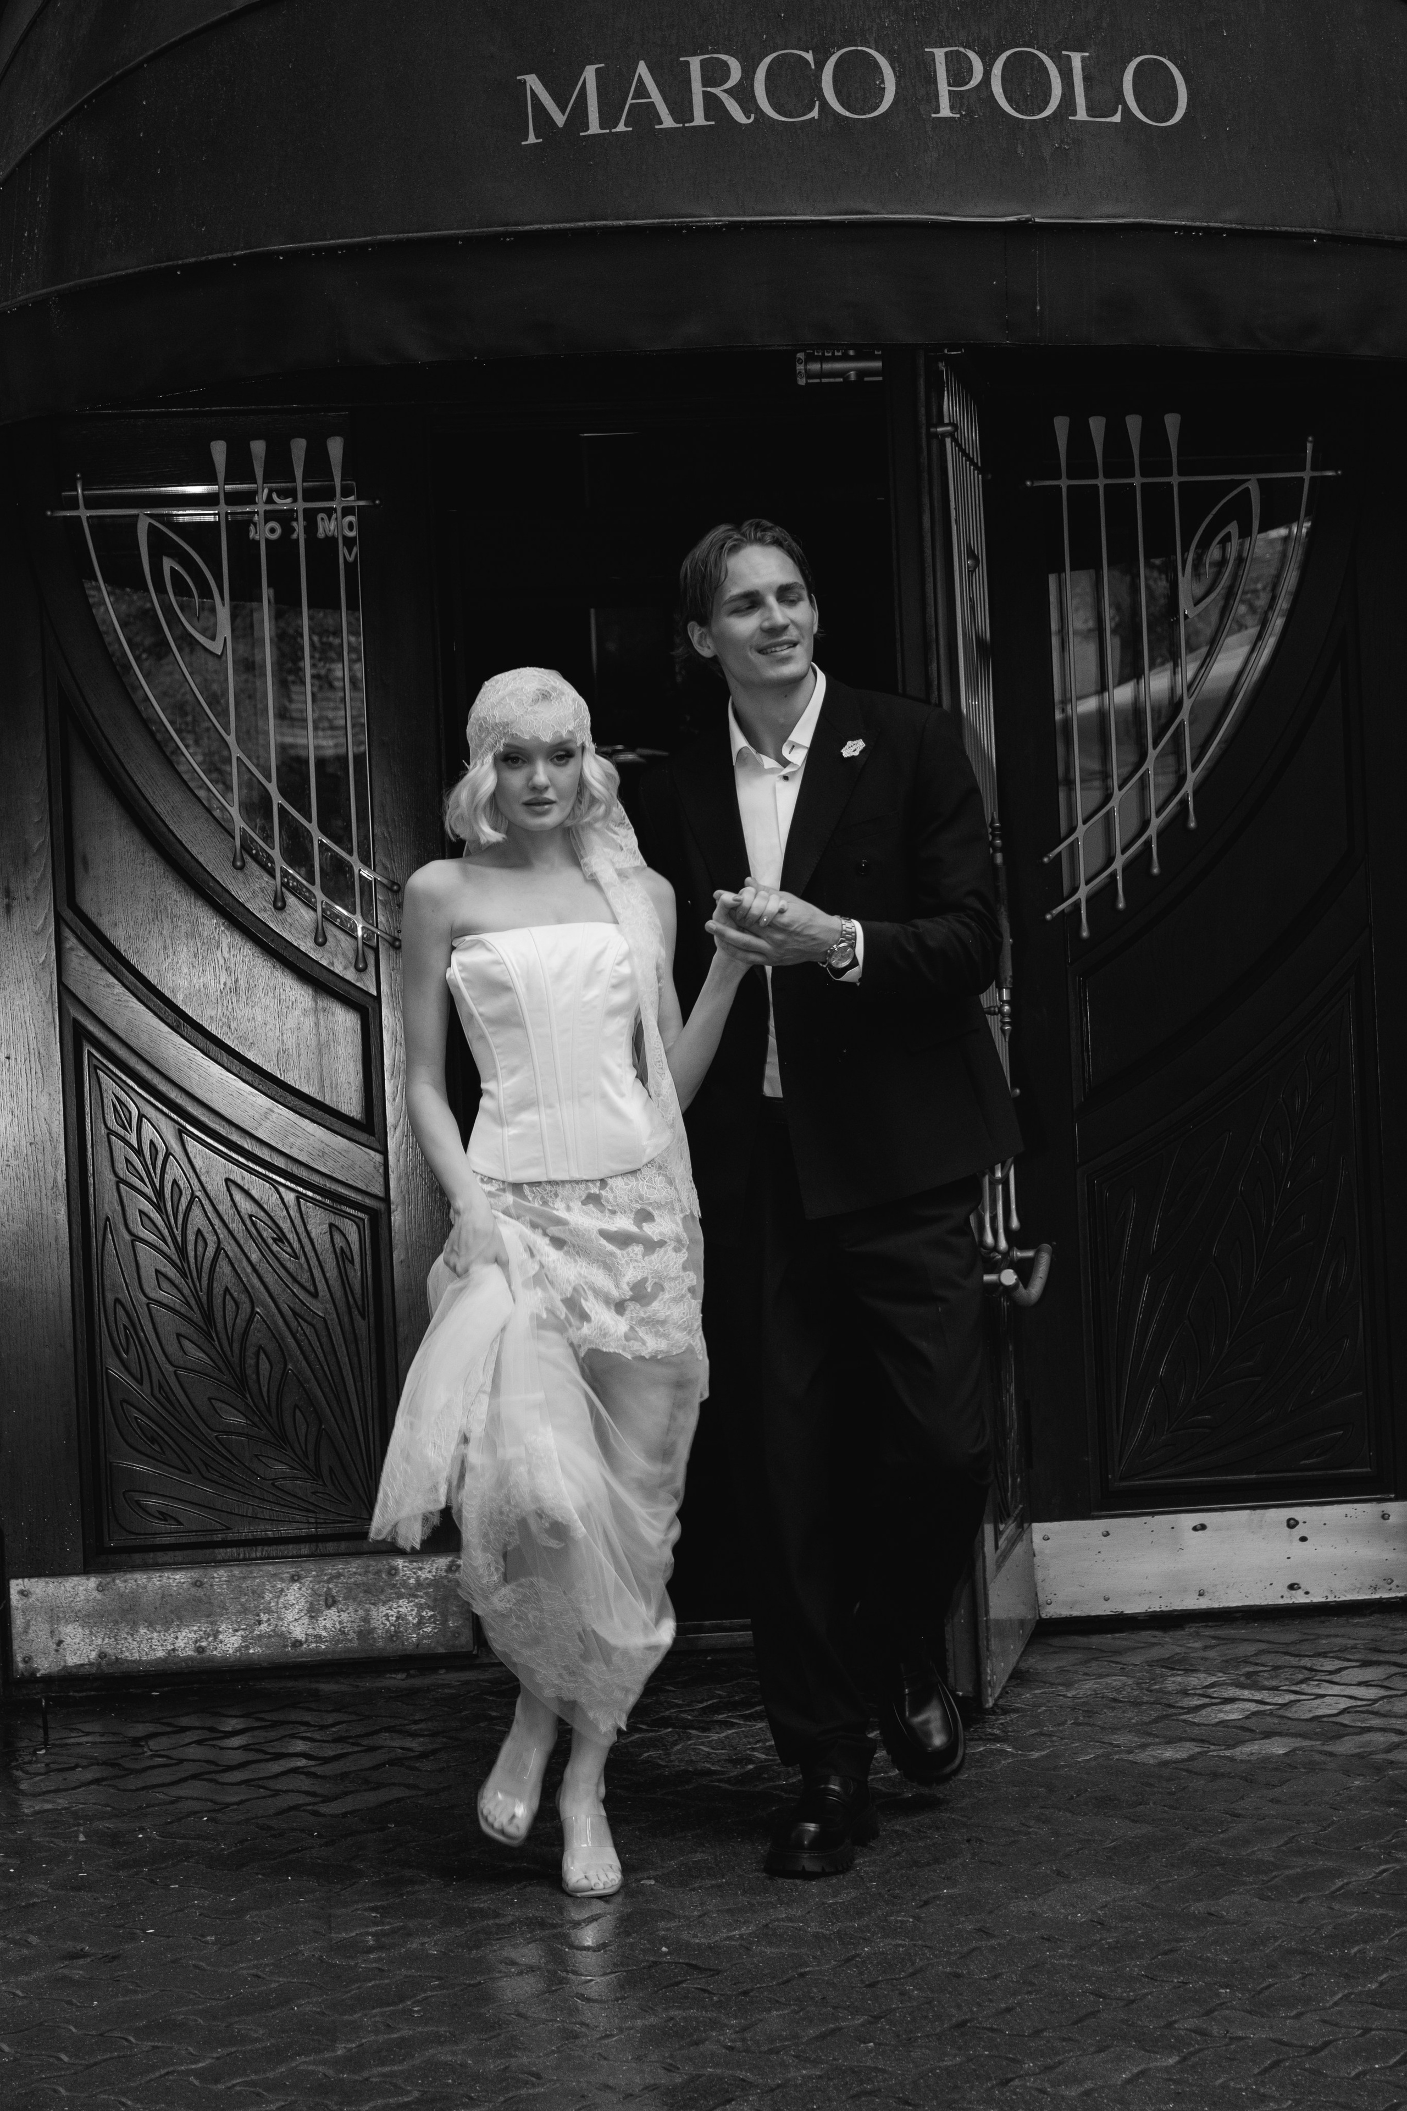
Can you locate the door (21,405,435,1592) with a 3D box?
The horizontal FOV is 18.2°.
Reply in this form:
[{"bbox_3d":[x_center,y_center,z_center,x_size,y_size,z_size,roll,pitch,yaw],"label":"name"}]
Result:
[{"bbox_3d":[-0.883,-0.033,8.092,0.830,2.310,0.080,-3,1,-6],"label":"door"}]

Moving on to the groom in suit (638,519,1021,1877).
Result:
[{"bbox_3d":[0.183,0.183,6.363,0.560,1.890,0.550,-2,1,6],"label":"groom in suit"}]

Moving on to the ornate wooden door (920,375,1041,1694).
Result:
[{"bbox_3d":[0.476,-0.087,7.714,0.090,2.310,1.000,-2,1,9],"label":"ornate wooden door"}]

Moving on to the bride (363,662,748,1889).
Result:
[{"bbox_3d":[-0.205,0.302,6.174,0.520,1.690,0.500,-2,1,1],"label":"bride"}]

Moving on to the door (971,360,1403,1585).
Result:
[{"bbox_3d":[0.989,-0.117,8.281,0.830,2.310,0.080,-3,1,-6],"label":"door"}]

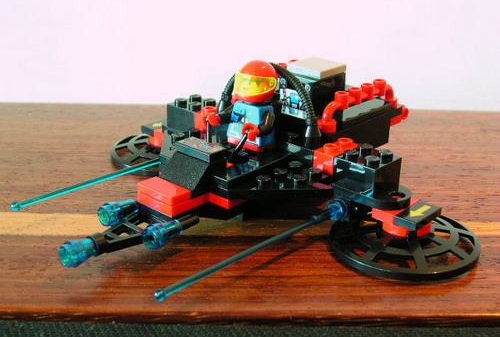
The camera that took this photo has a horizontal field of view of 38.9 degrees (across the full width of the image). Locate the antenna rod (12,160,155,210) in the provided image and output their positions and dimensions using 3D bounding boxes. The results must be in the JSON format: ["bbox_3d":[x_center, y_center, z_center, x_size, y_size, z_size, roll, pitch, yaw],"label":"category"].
[{"bbox_3d":[-0.051,0.003,0.247,0.003,0.003,0.072,20,29,38],"label":"antenna rod"}]

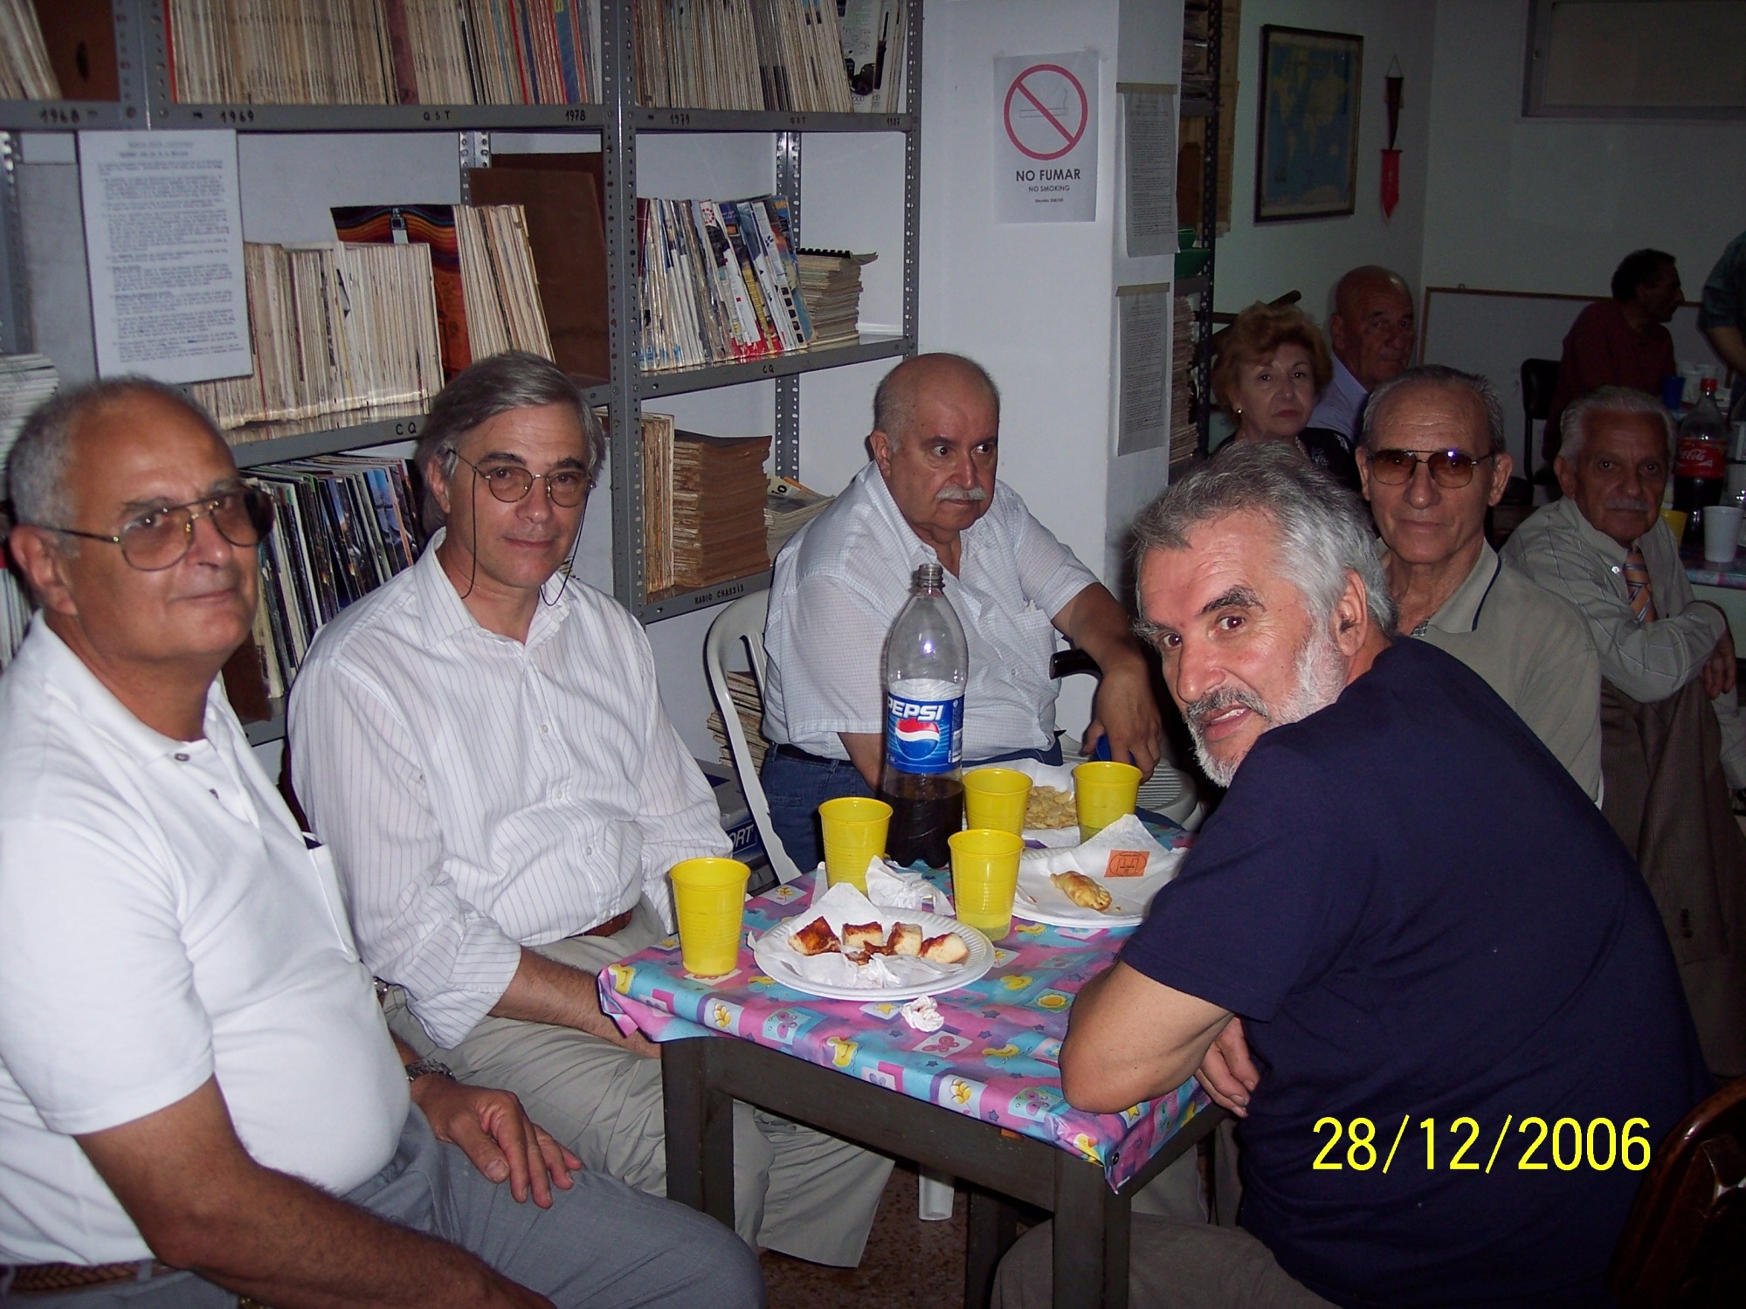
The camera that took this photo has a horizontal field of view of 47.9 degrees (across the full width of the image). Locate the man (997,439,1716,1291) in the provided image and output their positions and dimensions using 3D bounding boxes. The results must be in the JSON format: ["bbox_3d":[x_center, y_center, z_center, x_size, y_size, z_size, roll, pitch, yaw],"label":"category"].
[{"bbox_3d":[0.362,0.453,1.621,0.720,1.265,0.580,11,19,34],"label":"man"}]

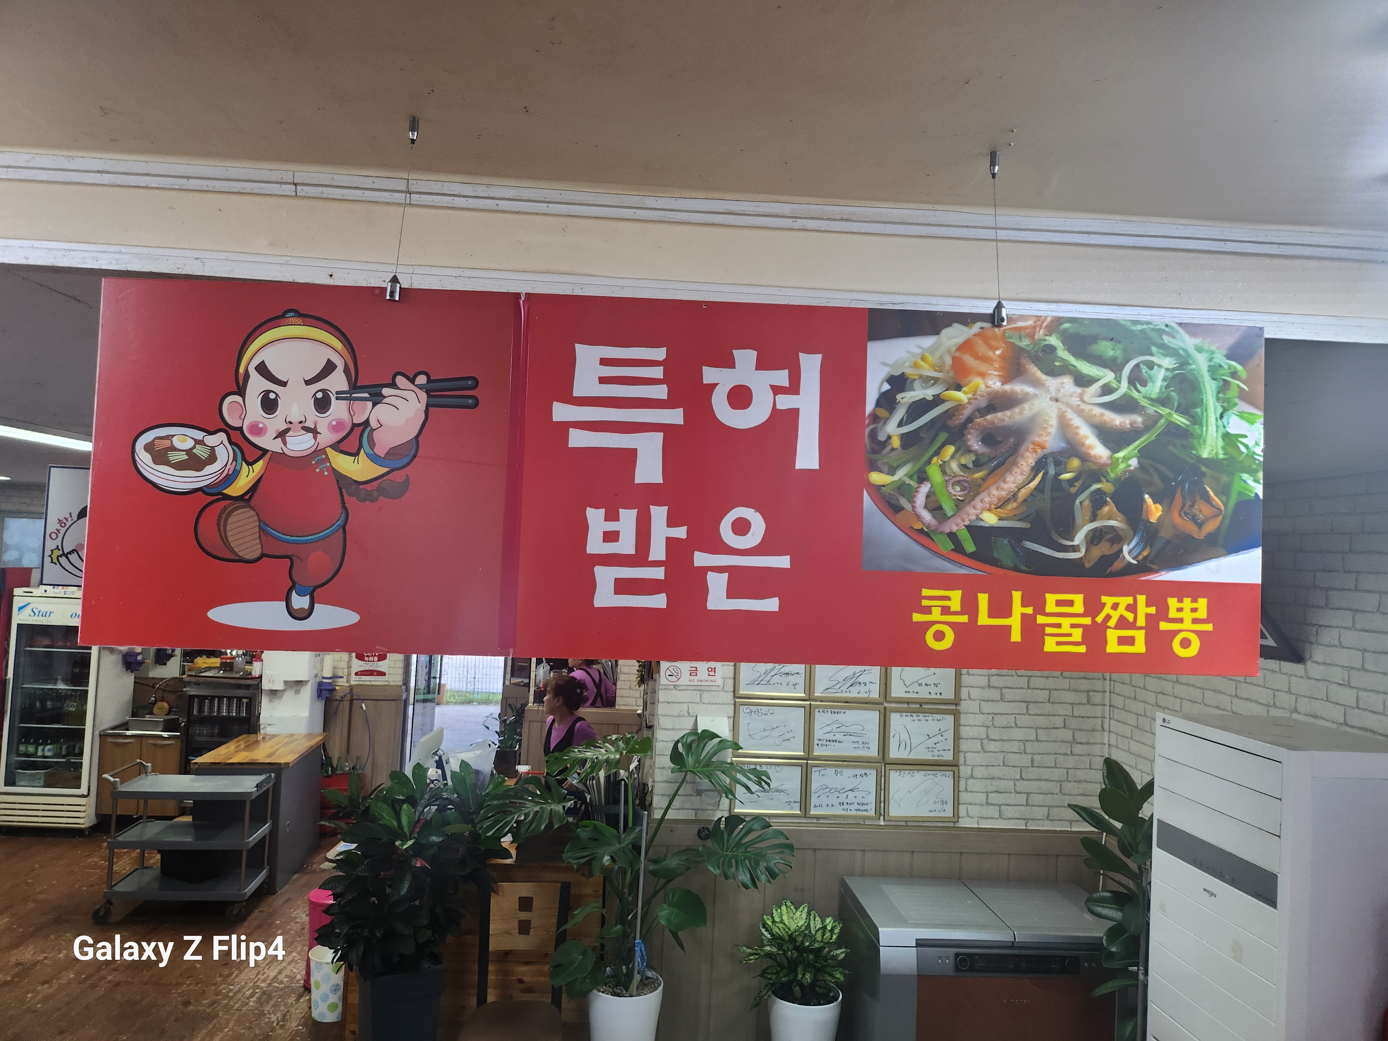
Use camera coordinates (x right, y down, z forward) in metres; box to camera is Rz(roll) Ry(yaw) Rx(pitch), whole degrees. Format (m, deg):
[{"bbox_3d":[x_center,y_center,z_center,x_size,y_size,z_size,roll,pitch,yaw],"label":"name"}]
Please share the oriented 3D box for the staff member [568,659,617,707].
[{"bbox_3d":[-0.858,1.783,8.000,0.450,1.550,0.330,4,-2,-38],"label":"staff member"}]

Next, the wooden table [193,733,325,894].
[{"bbox_3d":[-2.990,1.997,6.680,0.615,0.840,0.960,3,-2,-6],"label":"wooden table"}]

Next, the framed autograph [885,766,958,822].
[{"bbox_3d":[1.026,1.229,4.341,0.336,0.246,0.020,3,-2,-4],"label":"framed autograph"}]

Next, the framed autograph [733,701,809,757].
[{"bbox_3d":[0.348,0.931,4.300,0.336,0.246,0.020,3,-2,-4],"label":"framed autograph"}]

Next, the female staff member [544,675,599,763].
[{"bbox_3d":[-0.759,1.714,5.850,0.450,1.550,0.330,1,-3,43],"label":"female staff member"}]

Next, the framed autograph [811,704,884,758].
[{"bbox_3d":[0.687,0.948,4.324,0.336,0.246,0.020,3,-2,-4],"label":"framed autograph"}]

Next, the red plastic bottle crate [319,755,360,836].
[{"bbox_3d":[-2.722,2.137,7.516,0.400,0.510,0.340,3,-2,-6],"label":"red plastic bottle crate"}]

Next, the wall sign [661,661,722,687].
[{"bbox_3d":[-0.012,0.682,4.276,0.271,0.100,0.008,3,-2,-4],"label":"wall sign"}]

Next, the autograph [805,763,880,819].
[{"bbox_3d":[0.674,1.209,4.316,0.336,0.246,0.020,3,-2,-4],"label":"autograph"}]

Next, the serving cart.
[{"bbox_3d":[-3.088,1.948,5.862,0.875,0.875,0.450,3,-2,-7],"label":"serving cart"}]

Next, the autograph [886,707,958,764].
[{"bbox_3d":[1.031,0.972,4.349,0.336,0.246,0.020,3,-2,-4],"label":"autograph"}]

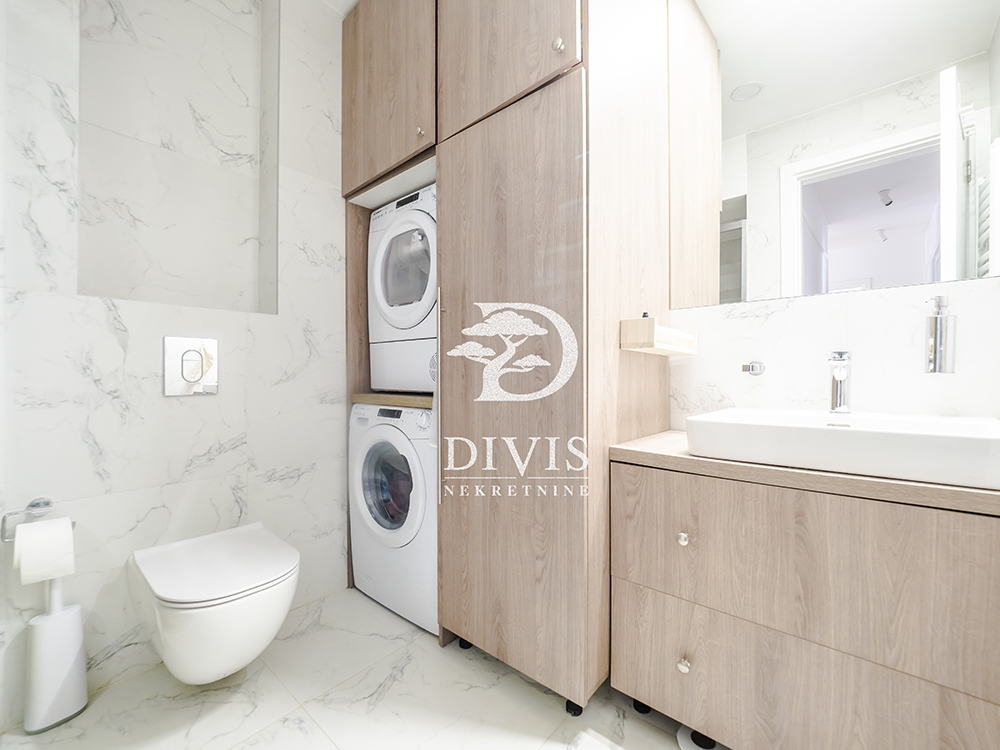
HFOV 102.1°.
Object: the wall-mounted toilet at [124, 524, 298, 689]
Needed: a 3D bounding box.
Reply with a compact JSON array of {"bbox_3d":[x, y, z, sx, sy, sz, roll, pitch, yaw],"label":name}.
[{"bbox_3d":[-0.853,0.737,1.253,0.560,0.348,0.362,0,-1,41],"label":"wall-mounted toilet"}]

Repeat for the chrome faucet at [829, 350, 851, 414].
[{"bbox_3d":[0.955,0.021,1.134,0.047,0.174,0.140,0,-1,41],"label":"chrome faucet"}]

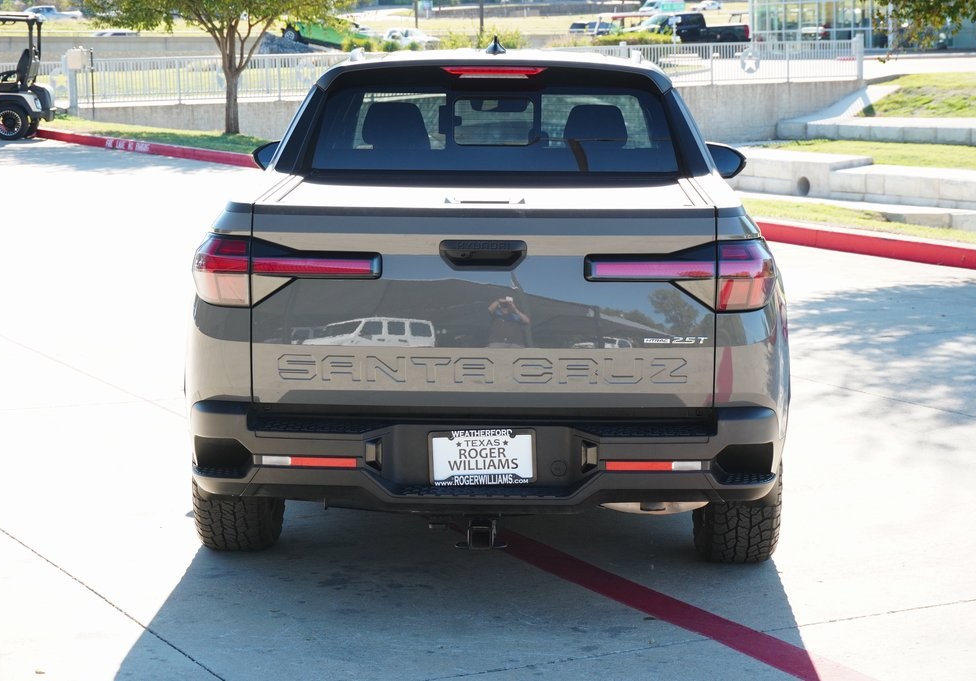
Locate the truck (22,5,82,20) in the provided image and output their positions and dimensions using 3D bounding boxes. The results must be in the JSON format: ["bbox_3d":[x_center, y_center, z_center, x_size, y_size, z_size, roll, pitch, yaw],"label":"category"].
[{"bbox_3d":[-32.322,-23.487,155.000,5.600,1.850,1.950,1,8,1],"label":"truck"}]

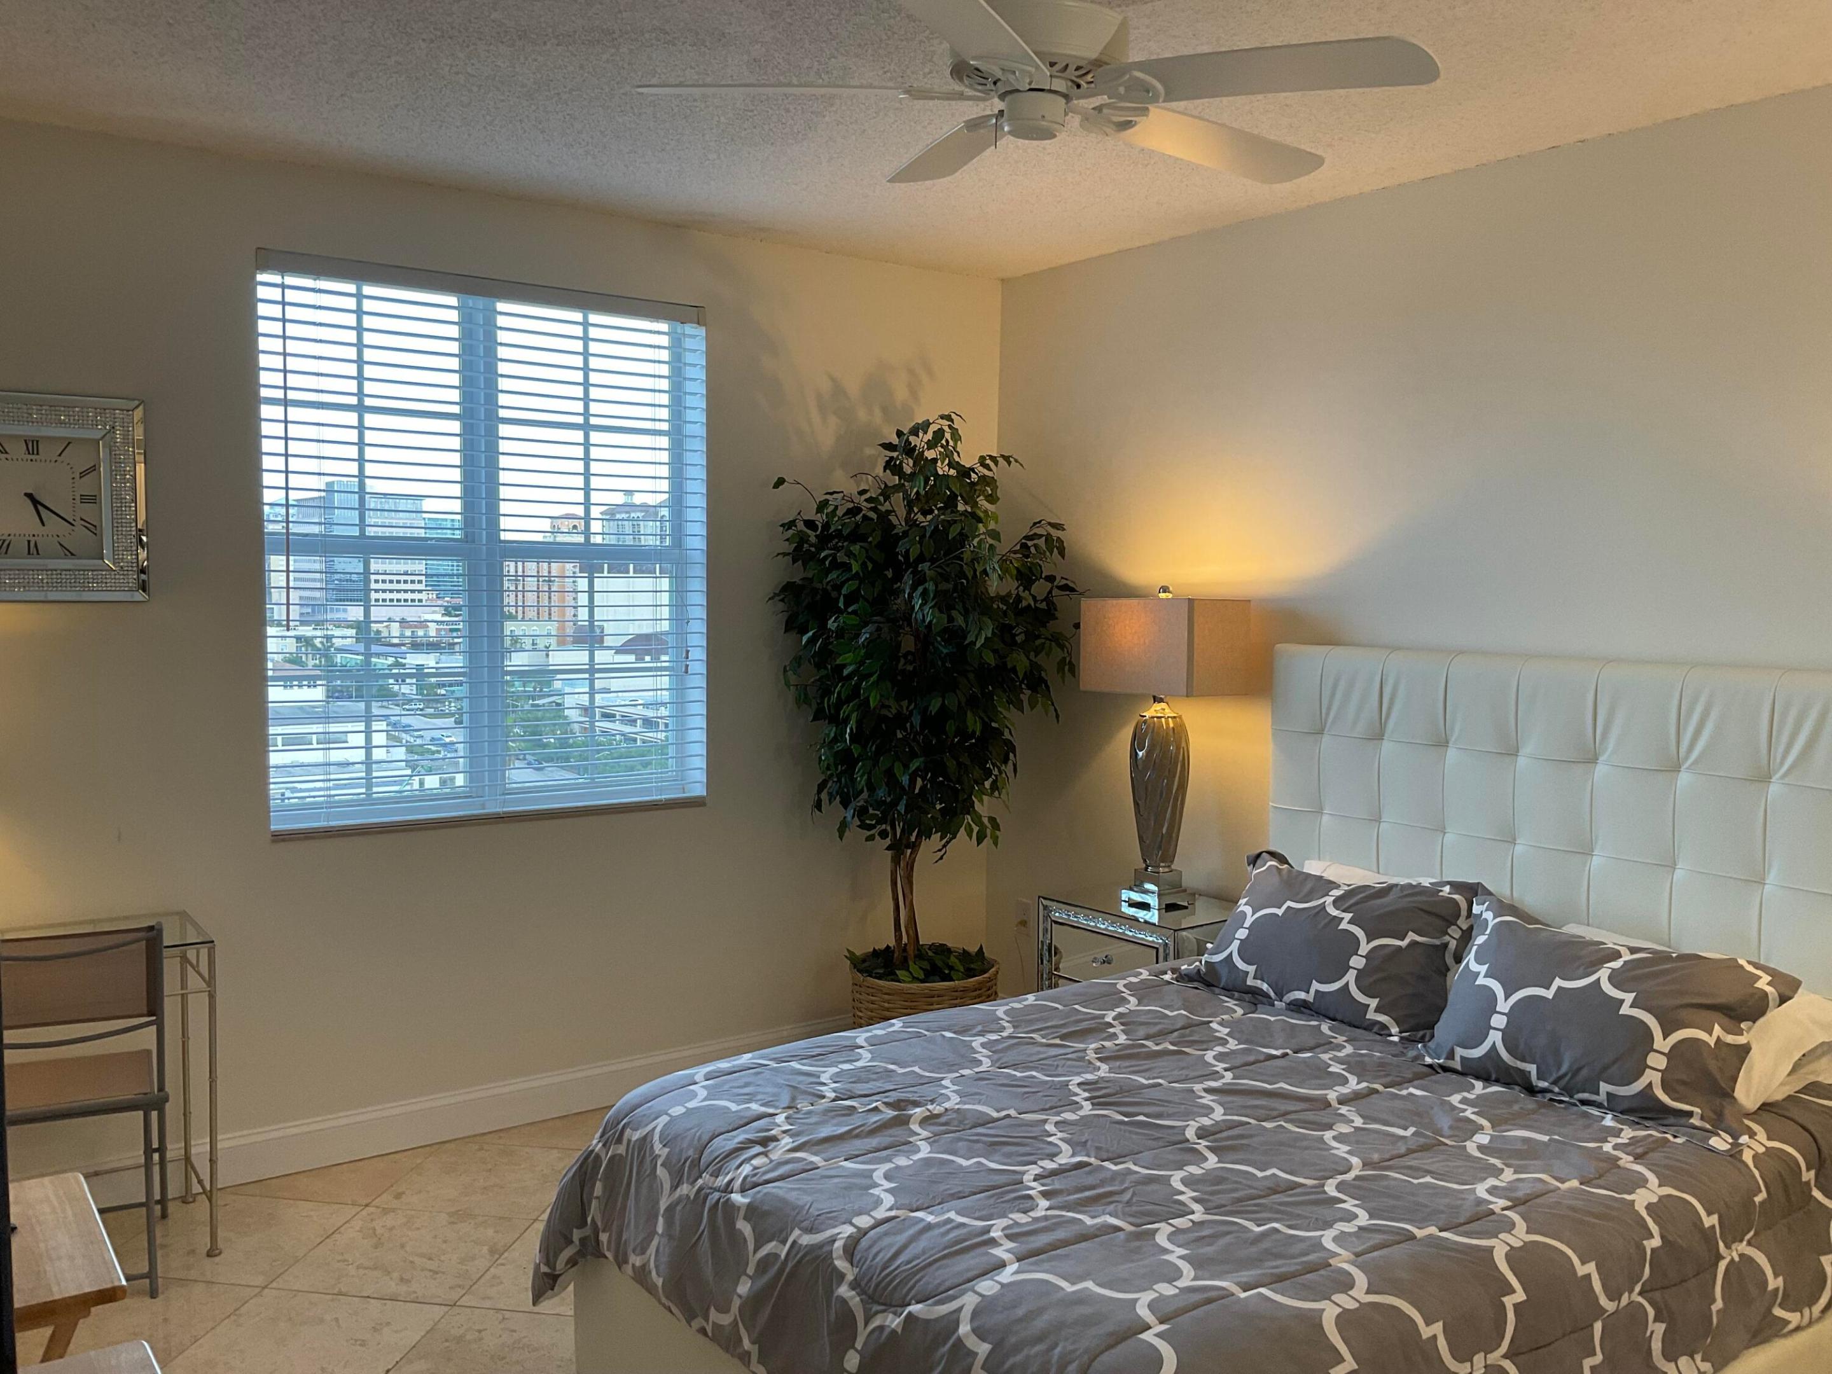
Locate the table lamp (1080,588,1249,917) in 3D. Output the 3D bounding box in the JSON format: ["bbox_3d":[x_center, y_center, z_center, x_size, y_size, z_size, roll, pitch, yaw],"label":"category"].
[{"bbox_3d":[0.723,0.172,4.506,0.249,0.933,0.434,-2,5,-36],"label":"table lamp"}]

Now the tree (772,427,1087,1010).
[{"bbox_3d":[0.033,0.222,4.796,0.918,2.126,0.898,1,4,0],"label":"tree"}]

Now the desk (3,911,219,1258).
[{"bbox_3d":[-2.134,0.976,3.502,0.918,0.759,0.429,-2,5,-36],"label":"desk"}]

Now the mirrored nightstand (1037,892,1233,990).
[{"bbox_3d":[0.705,0.974,4.546,0.435,0.674,0.554,-2,5,-36],"label":"mirrored nightstand"}]

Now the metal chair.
[{"bbox_3d":[-1.964,0.928,3.491,0.479,0.858,0.539,-1,4,-27],"label":"metal chair"}]

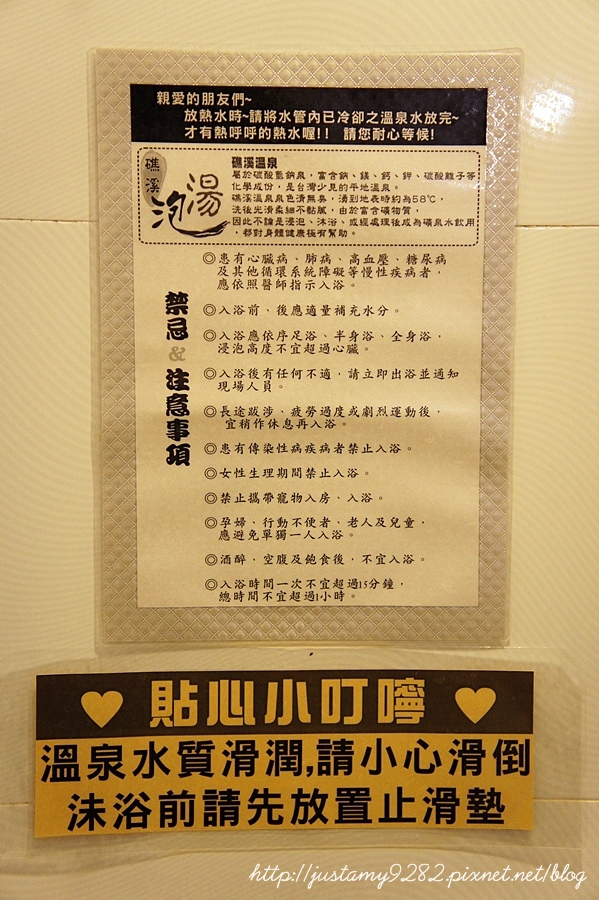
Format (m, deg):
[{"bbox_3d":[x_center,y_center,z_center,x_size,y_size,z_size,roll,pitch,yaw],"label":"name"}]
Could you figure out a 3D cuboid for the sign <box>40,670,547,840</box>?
[{"bbox_3d":[-0.007,0.159,0.703,0.260,0.086,0.003,0,7,-2],"label":"sign"}]

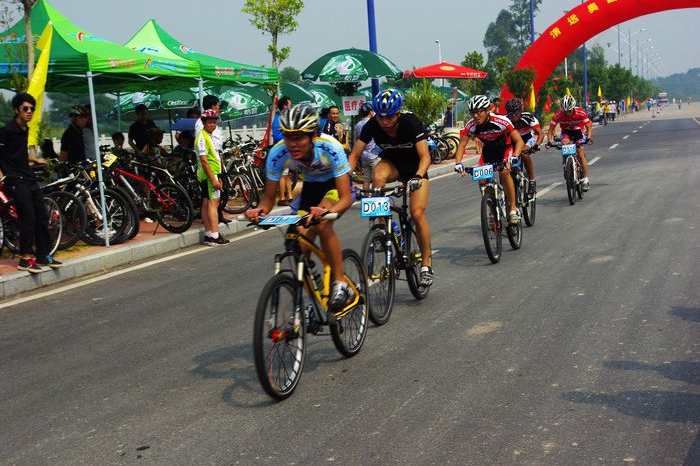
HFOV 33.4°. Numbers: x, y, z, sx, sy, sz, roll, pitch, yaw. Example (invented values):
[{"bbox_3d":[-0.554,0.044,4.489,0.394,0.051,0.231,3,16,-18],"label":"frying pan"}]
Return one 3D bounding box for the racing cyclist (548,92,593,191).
[{"bbox_3d":[3.231,-1.325,17.186,0.660,1.470,1.000,-1,6,17],"label":"racing cyclist"}]

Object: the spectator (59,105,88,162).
[{"bbox_3d":[-3.783,-0.948,16.300,0.360,1.650,0.480,-1,6,26],"label":"spectator"}]

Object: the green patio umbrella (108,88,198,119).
[{"bbox_3d":[-3.552,-2.515,22.000,2.200,0.720,2.200,-1,6,16],"label":"green patio umbrella"}]

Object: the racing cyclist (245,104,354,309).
[{"bbox_3d":[-0.236,-0.080,6.422,0.600,1.240,0.900,-1,6,21],"label":"racing cyclist"}]

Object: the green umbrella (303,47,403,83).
[{"bbox_3d":[0.032,-3.558,24.800,2.200,0.740,2.200,-1,6,16],"label":"green umbrella"}]

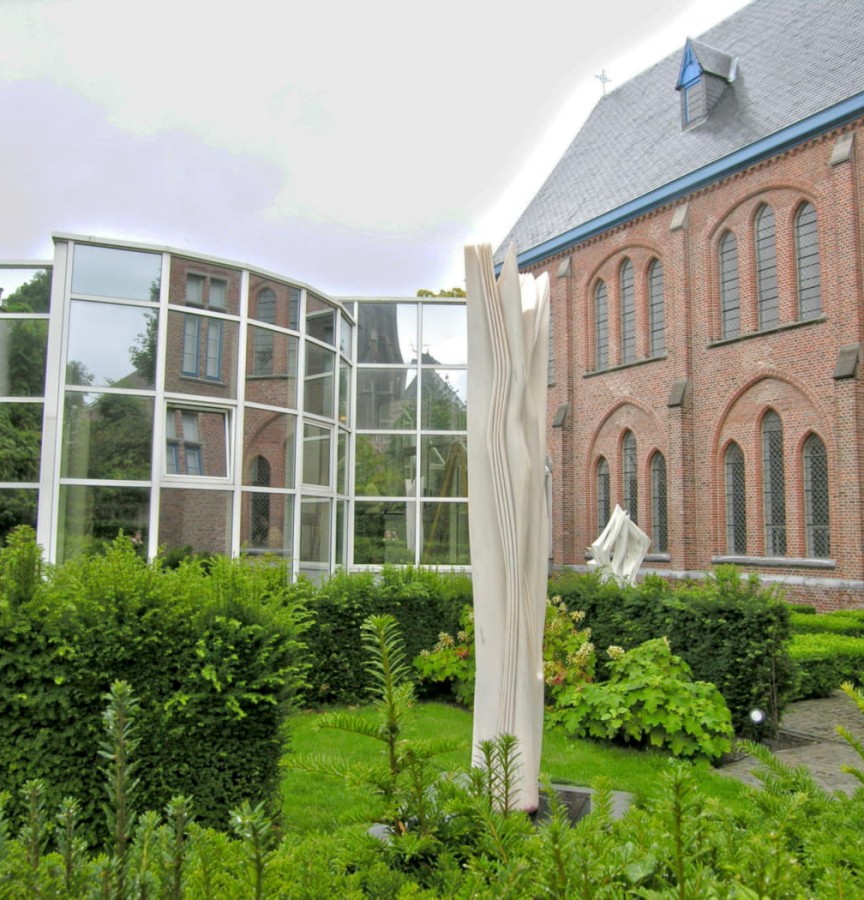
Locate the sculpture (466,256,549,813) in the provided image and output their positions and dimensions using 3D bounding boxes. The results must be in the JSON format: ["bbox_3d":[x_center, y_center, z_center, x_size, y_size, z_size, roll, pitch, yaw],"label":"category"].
[{"bbox_3d":[0.470,0.416,4.913,0.450,3.250,0.400,-1,-6,17],"label":"sculpture"}]

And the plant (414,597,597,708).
[{"bbox_3d":[0.698,1.916,8.001,1.700,0.980,1.200,1,-6,0],"label":"plant"}]

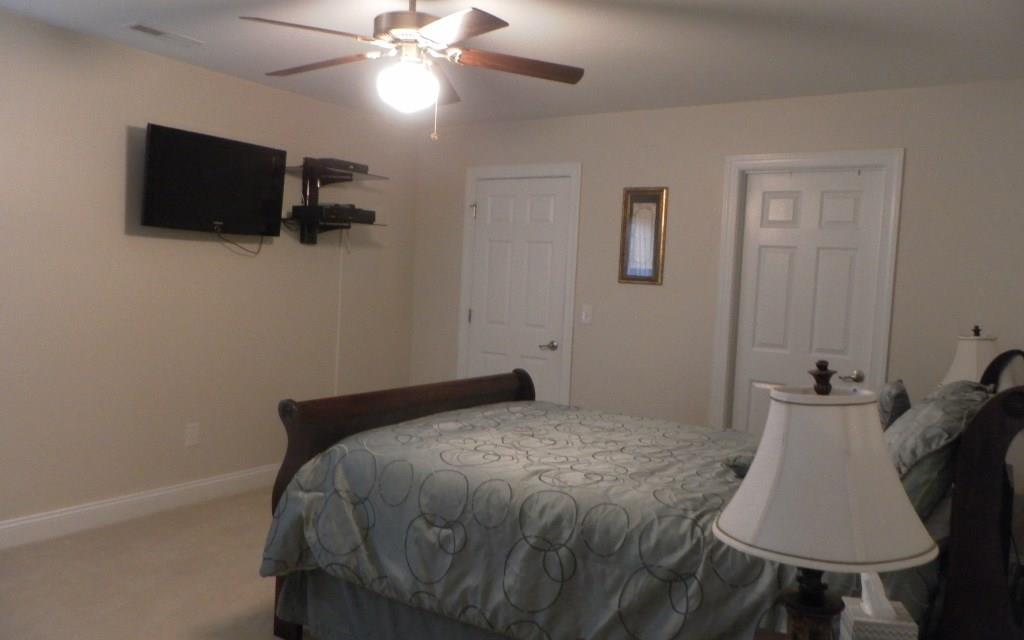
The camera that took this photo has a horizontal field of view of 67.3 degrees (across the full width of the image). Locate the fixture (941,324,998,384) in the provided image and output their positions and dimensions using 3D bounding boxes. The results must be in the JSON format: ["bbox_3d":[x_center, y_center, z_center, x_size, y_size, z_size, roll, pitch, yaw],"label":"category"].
[{"bbox_3d":[1.980,0.328,3.318,0.370,0.610,0.370,5,4,35],"label":"fixture"}]

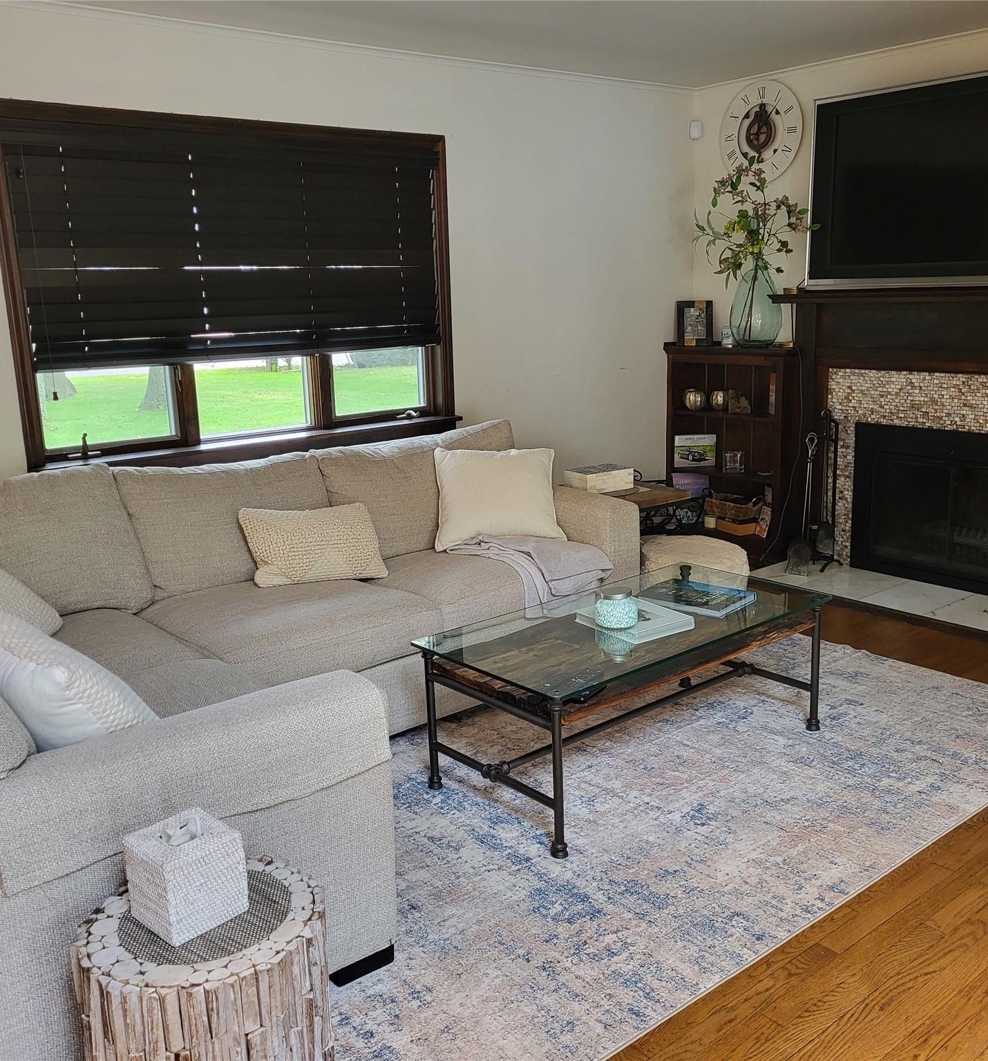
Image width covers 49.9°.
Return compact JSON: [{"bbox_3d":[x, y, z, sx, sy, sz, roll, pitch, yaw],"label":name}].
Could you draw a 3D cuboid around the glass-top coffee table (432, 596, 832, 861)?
[{"bbox_3d":[0.430,0.492,3.225,1.193,0.415,0.568,-12,16,-38],"label":"glass-top coffee table"}]

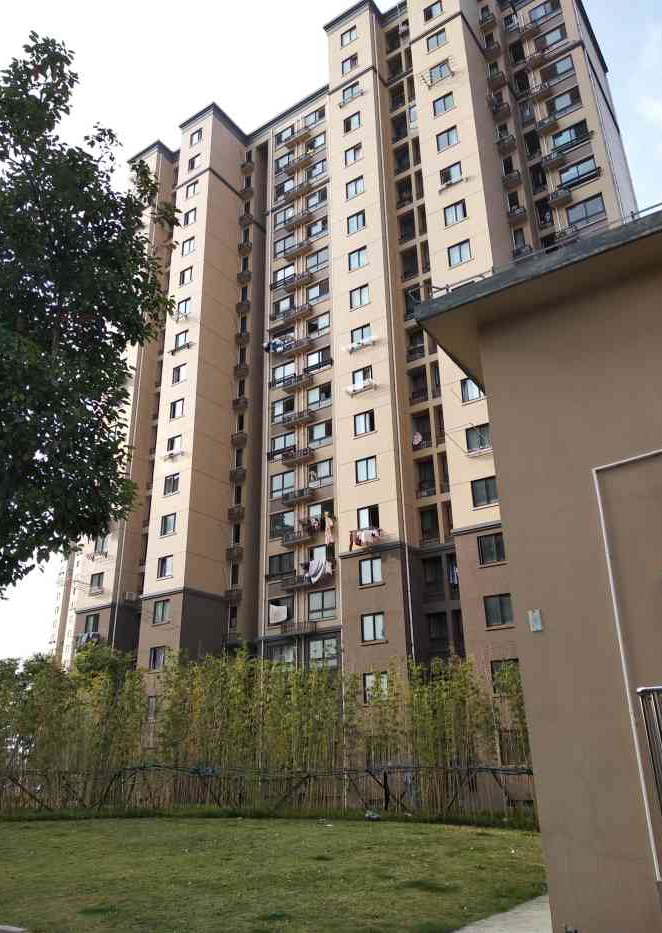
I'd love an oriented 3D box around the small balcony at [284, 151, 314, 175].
[{"bbox_3d":[-2.593,-24.953,57.585,2.600,0.700,0.650,-14,-26,30],"label":"small balcony"}]

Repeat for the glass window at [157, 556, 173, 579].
[{"bbox_3d":[-10.841,6.629,46.092,1.368,1.366,0.177,-15,-26,30],"label":"glass window"}]

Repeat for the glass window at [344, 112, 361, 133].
[{"bbox_3d":[1.516,-23.938,48.985,1.299,1.369,0.145,-15,-26,30],"label":"glass window"}]

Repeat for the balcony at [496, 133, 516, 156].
[{"bbox_3d":[11.699,-21.094,46.612,1.121,0.708,0.649,-15,-26,30],"label":"balcony"}]

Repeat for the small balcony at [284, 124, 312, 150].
[{"bbox_3d":[-2.677,-27.573,59.096,2.183,0.679,0.649,-15,-26,30],"label":"small balcony"}]

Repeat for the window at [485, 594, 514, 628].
[{"bbox_3d":[7.769,6.639,32.451,1.273,1.320,0.120,-14,-26,30],"label":"window"}]

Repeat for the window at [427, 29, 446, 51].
[{"bbox_3d":[7.078,-28.277,46.653,1.273,1.320,0.120,-14,-26,30],"label":"window"}]

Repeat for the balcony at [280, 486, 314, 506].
[{"bbox_3d":[-2.042,2.087,47.000,2.202,0.639,0.645,-15,-26,31],"label":"balcony"}]

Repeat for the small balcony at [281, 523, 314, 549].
[{"bbox_3d":[-2.043,4.601,45.328,2.001,0.725,0.667,-15,-26,30],"label":"small balcony"}]

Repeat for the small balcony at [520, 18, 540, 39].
[{"bbox_3d":[13.382,-29.438,47.056,1.073,0.580,0.638,-15,-26,30],"label":"small balcony"}]

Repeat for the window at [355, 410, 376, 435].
[{"bbox_3d":[1.948,-2.476,40.184,1.299,1.369,0.145,-15,-26,30],"label":"window"}]

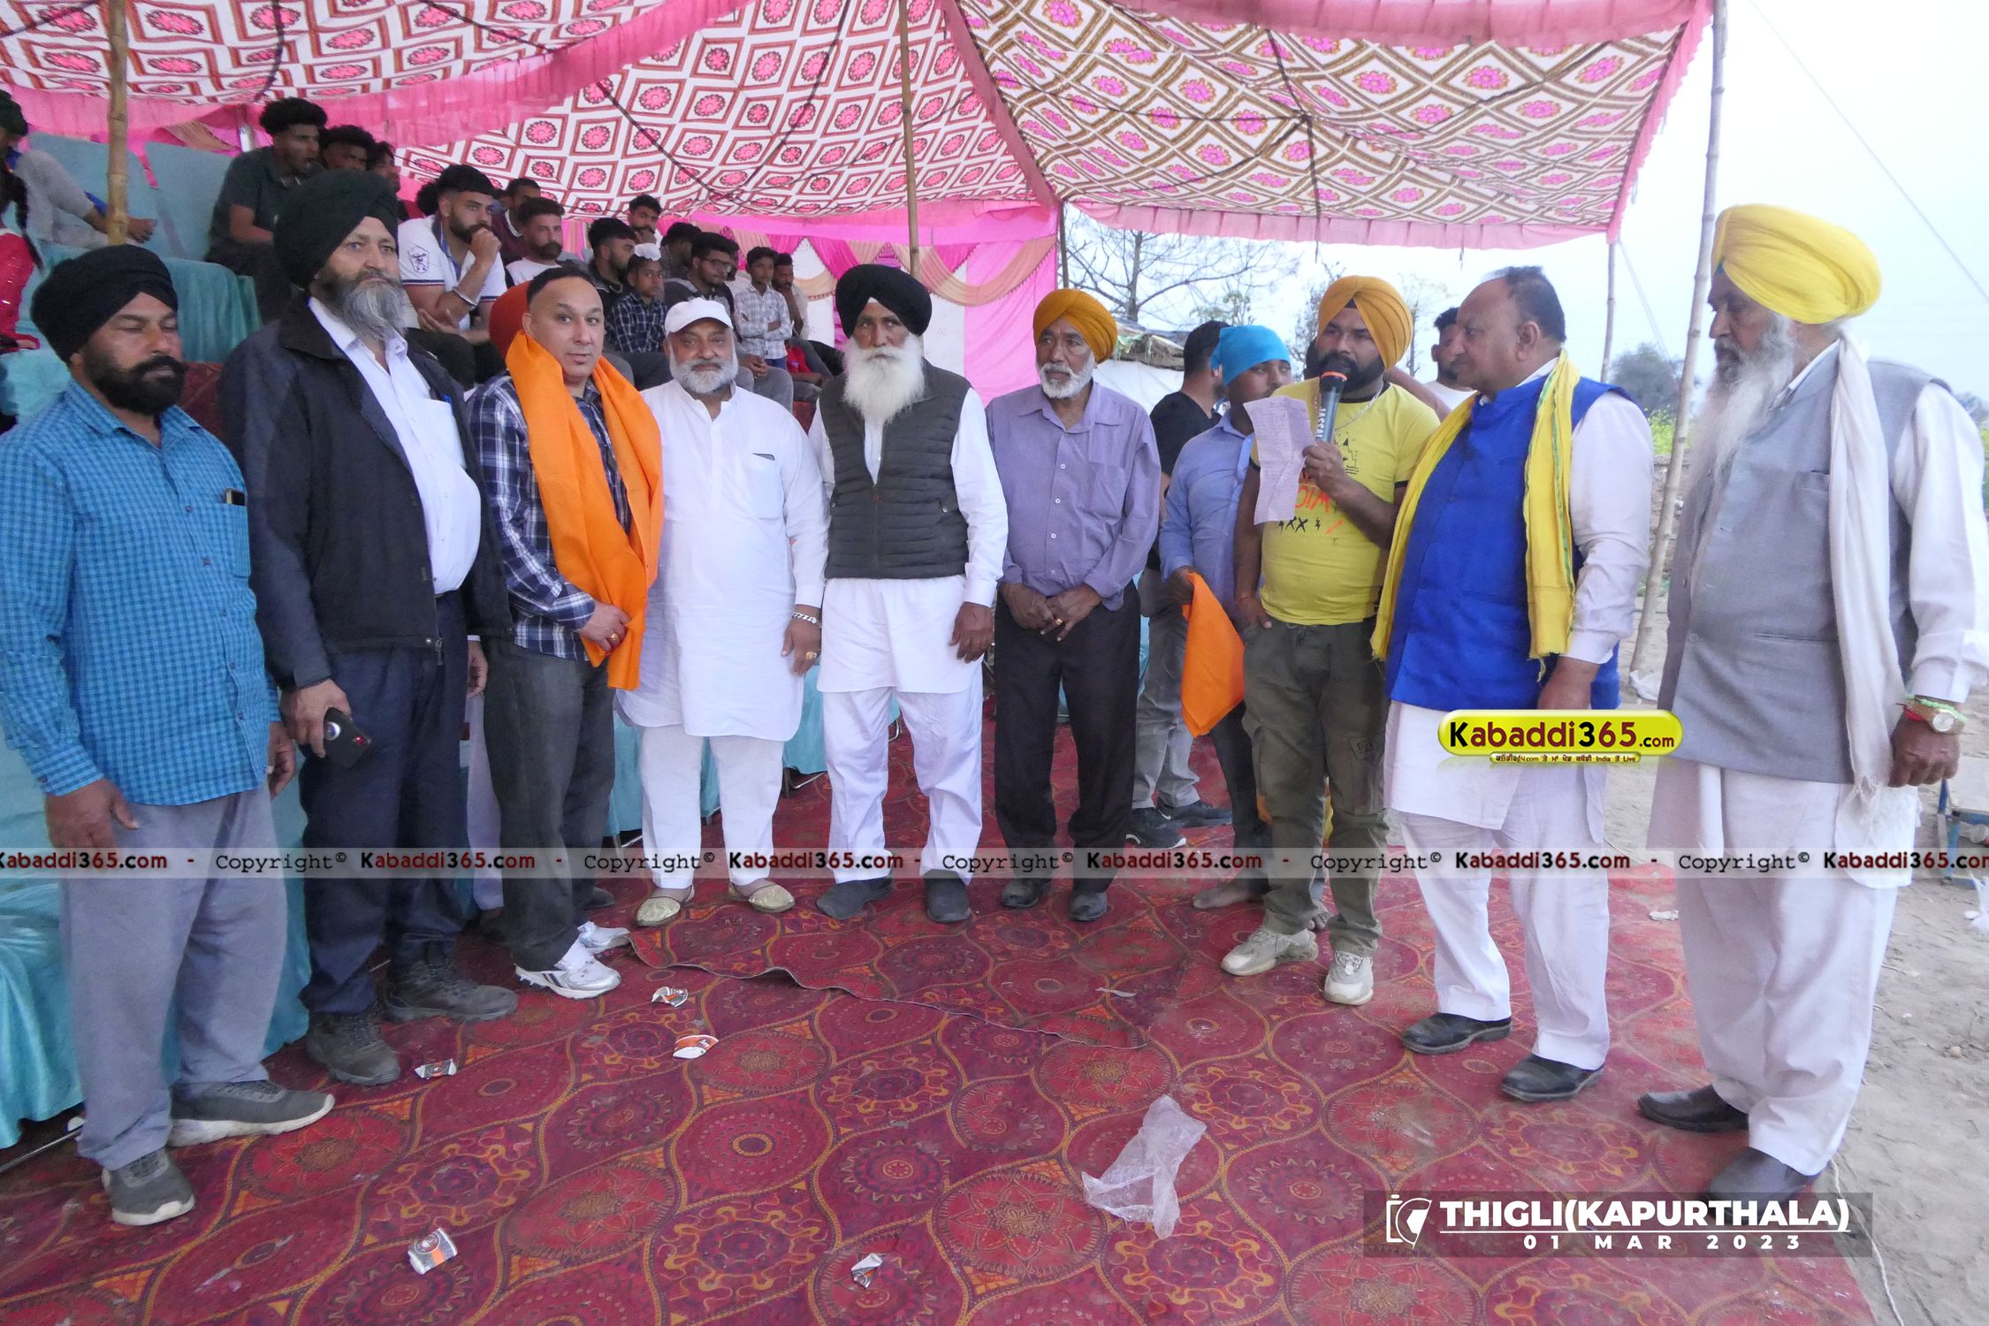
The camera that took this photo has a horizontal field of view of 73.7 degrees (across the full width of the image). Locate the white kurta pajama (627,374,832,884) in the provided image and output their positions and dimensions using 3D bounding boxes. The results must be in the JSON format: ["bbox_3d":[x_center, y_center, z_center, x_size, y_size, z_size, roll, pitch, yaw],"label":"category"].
[{"bbox_3d":[-0.768,-0.051,3.771,0.575,1.467,0.360,-1,11,-9],"label":"white kurta pajama"}]

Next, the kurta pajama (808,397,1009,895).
[{"bbox_3d":[-0.249,-0.048,3.803,0.565,1.434,0.320,2,11,8],"label":"kurta pajama"}]

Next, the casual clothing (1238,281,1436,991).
[{"bbox_3d":[0.852,-0.052,3.301,0.520,1.749,0.420,6,13,26],"label":"casual clothing"}]

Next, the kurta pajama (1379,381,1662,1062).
[{"bbox_3d":[1.128,0.144,2.851,0.420,1.502,0.590,-6,13,-27],"label":"kurta pajama"}]

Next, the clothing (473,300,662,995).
[{"bbox_3d":[-1.078,-0.079,3.343,0.380,1.765,0.520,10,15,41],"label":"clothing"}]

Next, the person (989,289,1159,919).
[{"bbox_3d":[0.227,-0.161,3.801,0.500,1.762,0.340,3,12,15],"label":"person"}]

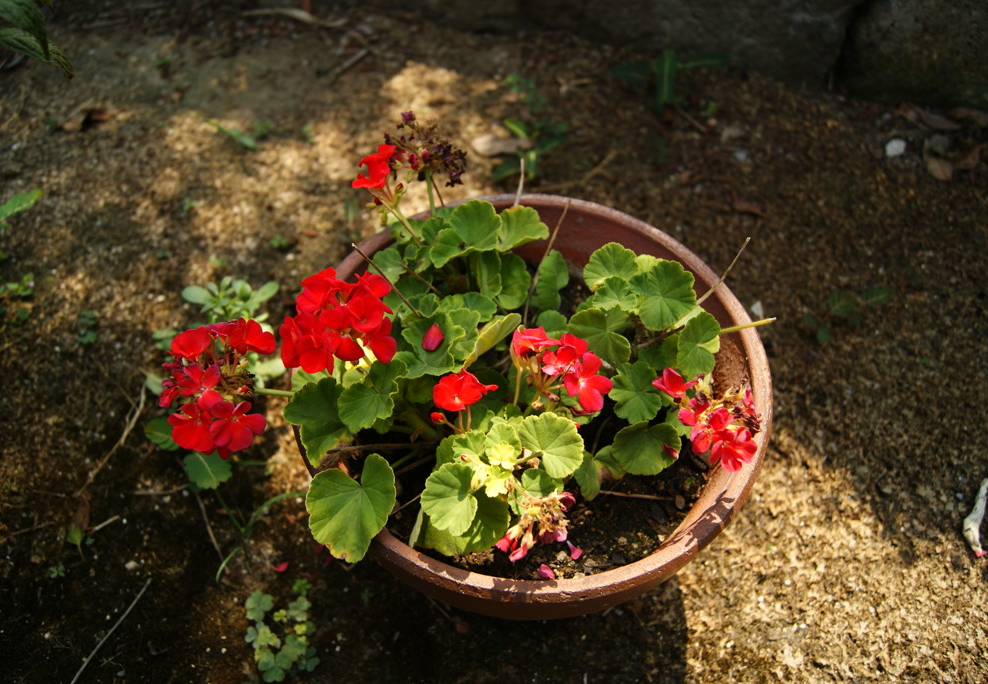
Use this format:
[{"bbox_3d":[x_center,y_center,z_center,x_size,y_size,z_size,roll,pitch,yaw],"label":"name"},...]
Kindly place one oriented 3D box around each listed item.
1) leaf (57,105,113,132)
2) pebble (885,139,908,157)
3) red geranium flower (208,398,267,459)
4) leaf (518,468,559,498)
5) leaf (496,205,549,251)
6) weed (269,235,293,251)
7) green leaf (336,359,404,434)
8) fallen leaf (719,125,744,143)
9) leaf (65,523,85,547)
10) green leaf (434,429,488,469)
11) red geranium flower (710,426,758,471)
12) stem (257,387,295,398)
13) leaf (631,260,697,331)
[{"bbox_3d":[-0.501,-0.273,0.942,0.065,0.015,0.034,2,53,0],"label":"leaf"},{"bbox_3d":[0.520,-0.252,0.996,0.025,0.015,0.021,-13,55,-11],"label":"pebble"},{"bbox_3d":[-0.189,0.064,0.568,0.041,0.041,0.019,-1,15,-6],"label":"red geranium flower"},{"bbox_3d":[0.031,0.097,0.528,0.027,0.010,0.024,15,70,-2],"label":"leaf"},{"bbox_3d":[0.026,-0.104,0.700,0.050,0.035,0.036,-9,54,-9],"label":"leaf"},{"bbox_3d":[-0.266,-0.124,0.956,0.030,0.013,0.016,4,53,0],"label":"weed"},{"bbox_3d":[-0.086,0.037,0.535,0.044,0.015,0.047,5,76,8],"label":"green leaf"},{"bbox_3d":[0.311,-0.273,1.006,0.033,0.012,0.026,-8,55,-8],"label":"fallen leaf"},{"bbox_3d":[-0.341,0.157,0.625,0.017,0.006,0.022,-18,63,-19],"label":"leaf"},{"bbox_3d":[-0.022,0.071,0.512,0.033,0.012,0.025,-10,59,-1],"label":"green leaf"},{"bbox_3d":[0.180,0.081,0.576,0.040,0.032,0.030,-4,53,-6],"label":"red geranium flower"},{"bbox_3d":[-0.156,0.035,0.545,0.028,0.004,0.004,8,53,-3],"label":"stem"},{"bbox_3d":[0.134,-0.037,0.609,0.050,0.013,0.052,-2,69,5],"label":"leaf"}]

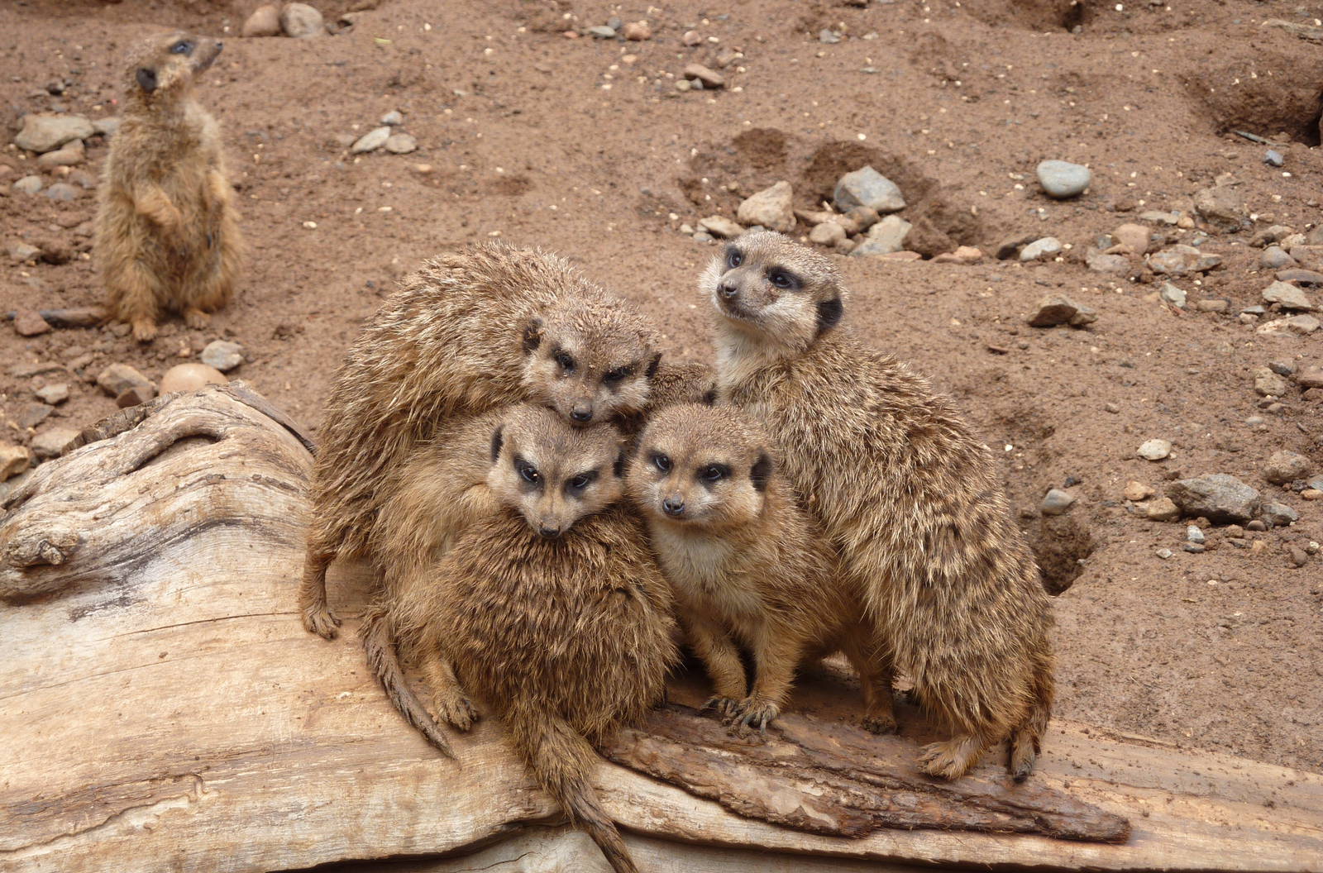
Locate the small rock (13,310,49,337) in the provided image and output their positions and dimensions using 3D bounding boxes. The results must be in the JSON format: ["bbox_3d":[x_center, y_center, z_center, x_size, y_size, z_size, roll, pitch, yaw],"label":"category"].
[{"bbox_3d":[-0.533,-0.096,4.138,0.030,0.021,0.025,0,24,0],"label":"small rock"}]

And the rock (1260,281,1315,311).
[{"bbox_3d":[0.536,-0.120,4.190,0.044,0.023,0.032,0,24,0],"label":"rock"}]

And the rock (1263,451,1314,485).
[{"bbox_3d":[0.445,0.022,3.479,0.035,0.024,0.028,0,23,0],"label":"rock"}]

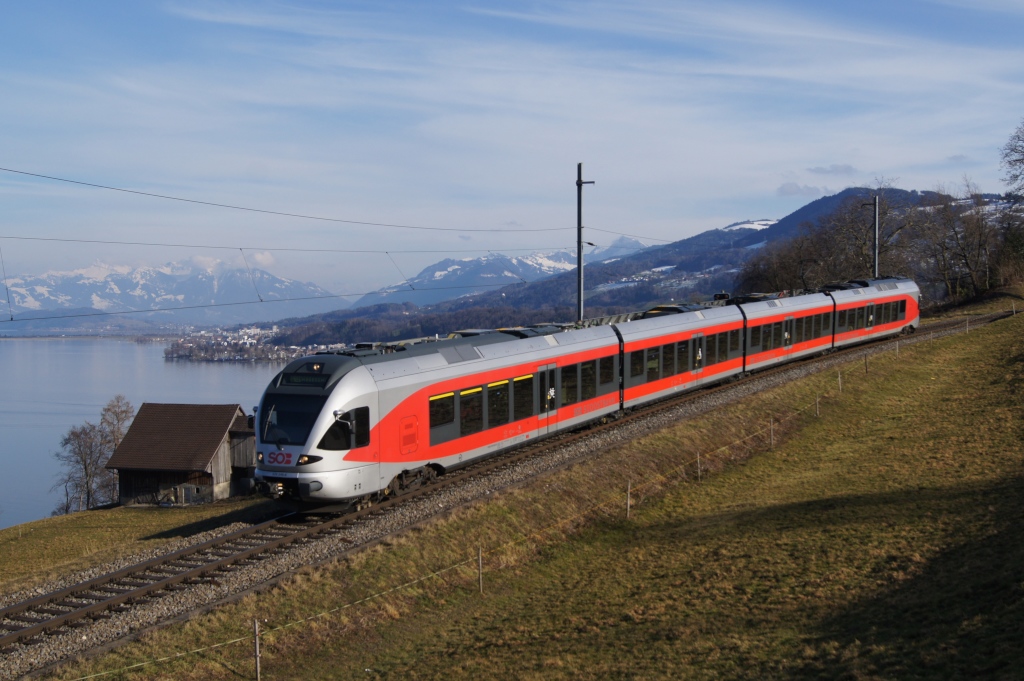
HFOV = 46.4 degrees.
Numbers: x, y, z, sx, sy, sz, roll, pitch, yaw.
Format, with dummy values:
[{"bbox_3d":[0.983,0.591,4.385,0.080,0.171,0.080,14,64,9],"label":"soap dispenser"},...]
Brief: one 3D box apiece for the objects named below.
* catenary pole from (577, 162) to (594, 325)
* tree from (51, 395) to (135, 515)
[{"bbox_3d":[3.564,-2.514,56.847,0.920,11.890,0.340,0,1,29],"label":"catenary pole"},{"bbox_3d":[-41.765,11.223,118.560,8.000,11.800,7.200,0,1,-19],"label":"tree"}]

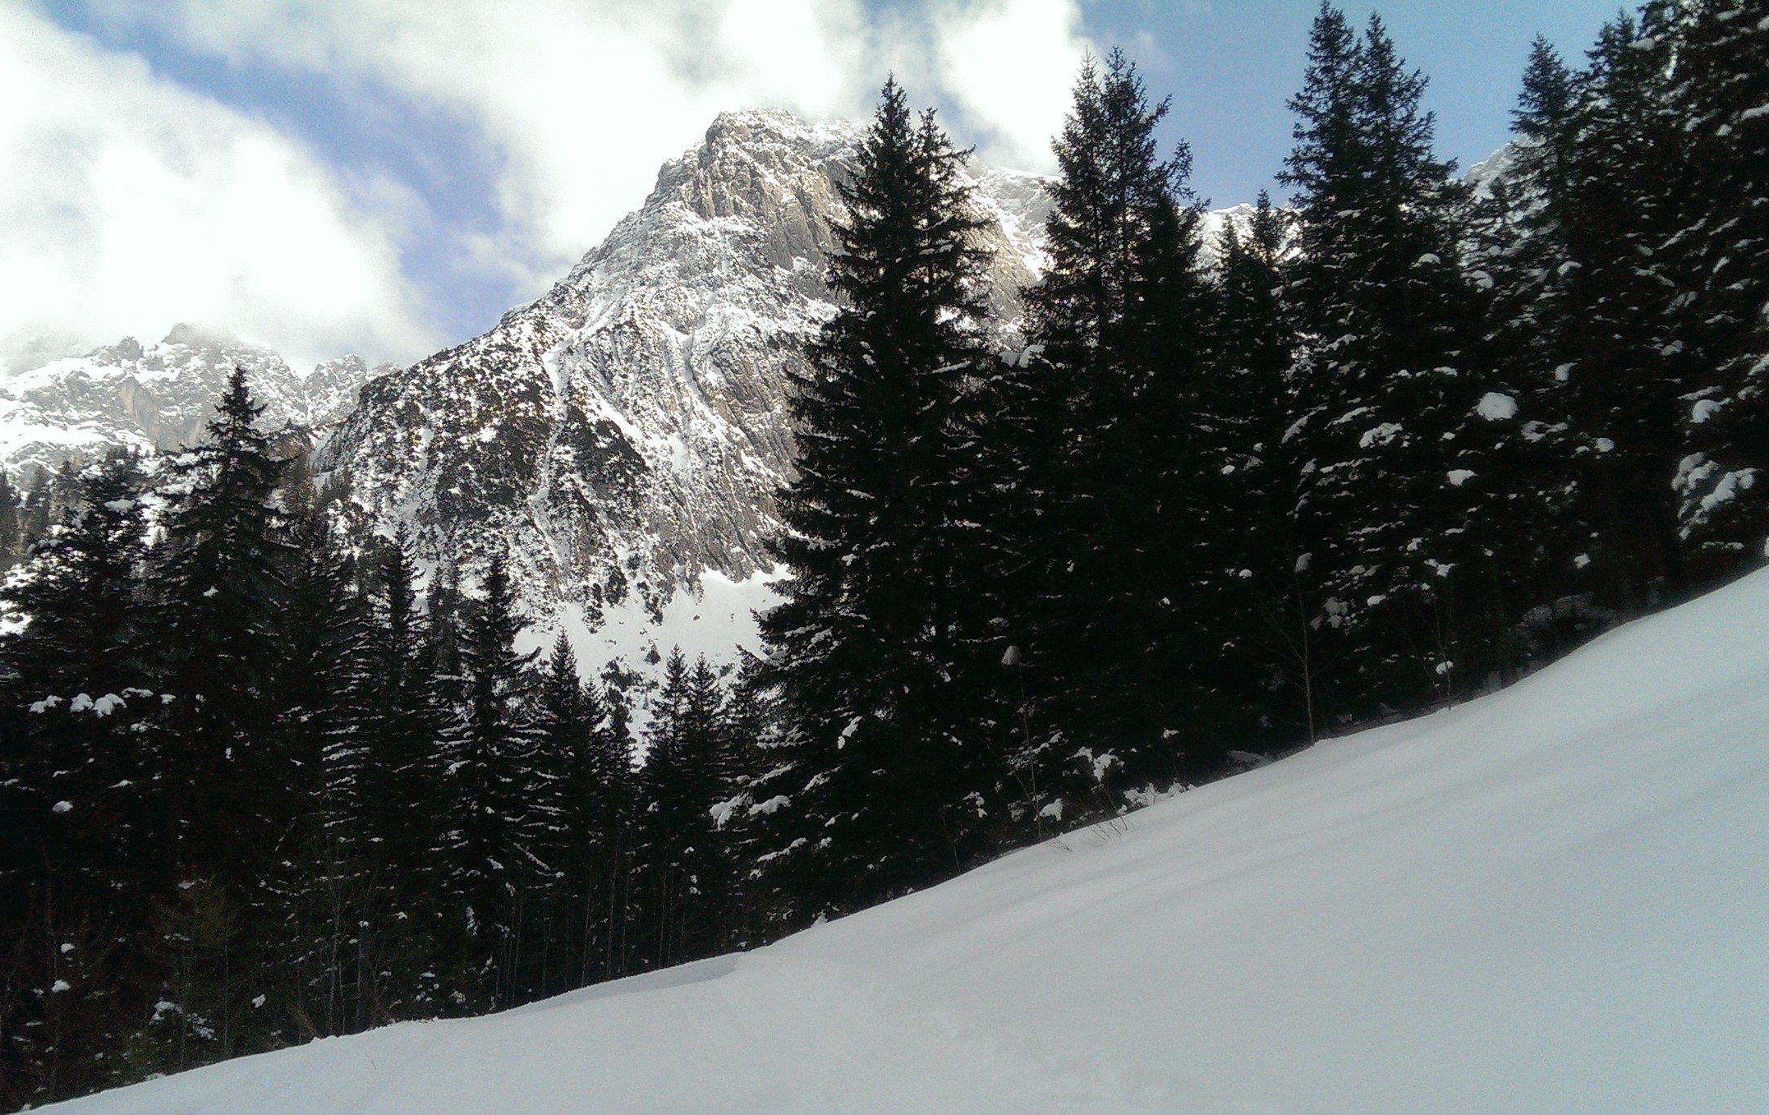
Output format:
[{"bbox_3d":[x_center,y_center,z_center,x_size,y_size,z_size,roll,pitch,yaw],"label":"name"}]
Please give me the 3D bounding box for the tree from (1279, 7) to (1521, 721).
[{"bbox_3d":[8.111,-3.442,23.153,3.520,12.080,3.520,-6,-16,20],"label":"tree"}]

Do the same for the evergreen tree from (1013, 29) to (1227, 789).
[{"bbox_3d":[4.159,-2.931,26.278,3.700,14.120,3.700,-3,-15,9],"label":"evergreen tree"}]

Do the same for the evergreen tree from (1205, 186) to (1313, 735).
[{"bbox_3d":[7.355,-2.006,29.004,2.240,11.310,2.240,-5,-15,14],"label":"evergreen tree"}]

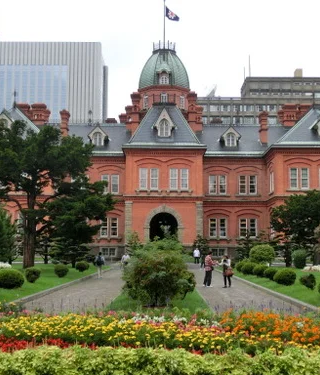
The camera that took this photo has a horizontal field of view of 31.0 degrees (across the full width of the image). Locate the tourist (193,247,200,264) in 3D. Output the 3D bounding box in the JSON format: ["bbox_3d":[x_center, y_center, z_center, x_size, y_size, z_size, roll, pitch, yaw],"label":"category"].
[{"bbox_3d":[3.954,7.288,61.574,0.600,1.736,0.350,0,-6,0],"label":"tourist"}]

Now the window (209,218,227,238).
[{"bbox_3d":[7.732,5.420,77.164,2.377,2.560,0.300,0,-6,0],"label":"window"}]

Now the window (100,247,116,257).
[{"bbox_3d":[-7.206,8.994,81.005,2.220,1.350,0.250,0,-6,0],"label":"window"}]

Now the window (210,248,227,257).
[{"bbox_3d":[8.457,9.317,82.817,2.292,1.339,0.300,0,-6,0],"label":"window"}]

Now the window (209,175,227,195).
[{"bbox_3d":[7.952,-0.355,78.878,2.500,2.640,0.250,0,-6,0],"label":"window"}]

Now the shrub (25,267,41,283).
[{"bbox_3d":[-5.933,4.127,27.100,0.750,0.743,0.750,0,-6,0],"label":"shrub"}]

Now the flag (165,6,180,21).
[{"bbox_3d":[2.053,-27.754,92.297,2.250,2.400,0.500,0,-6,0],"label":"flag"}]

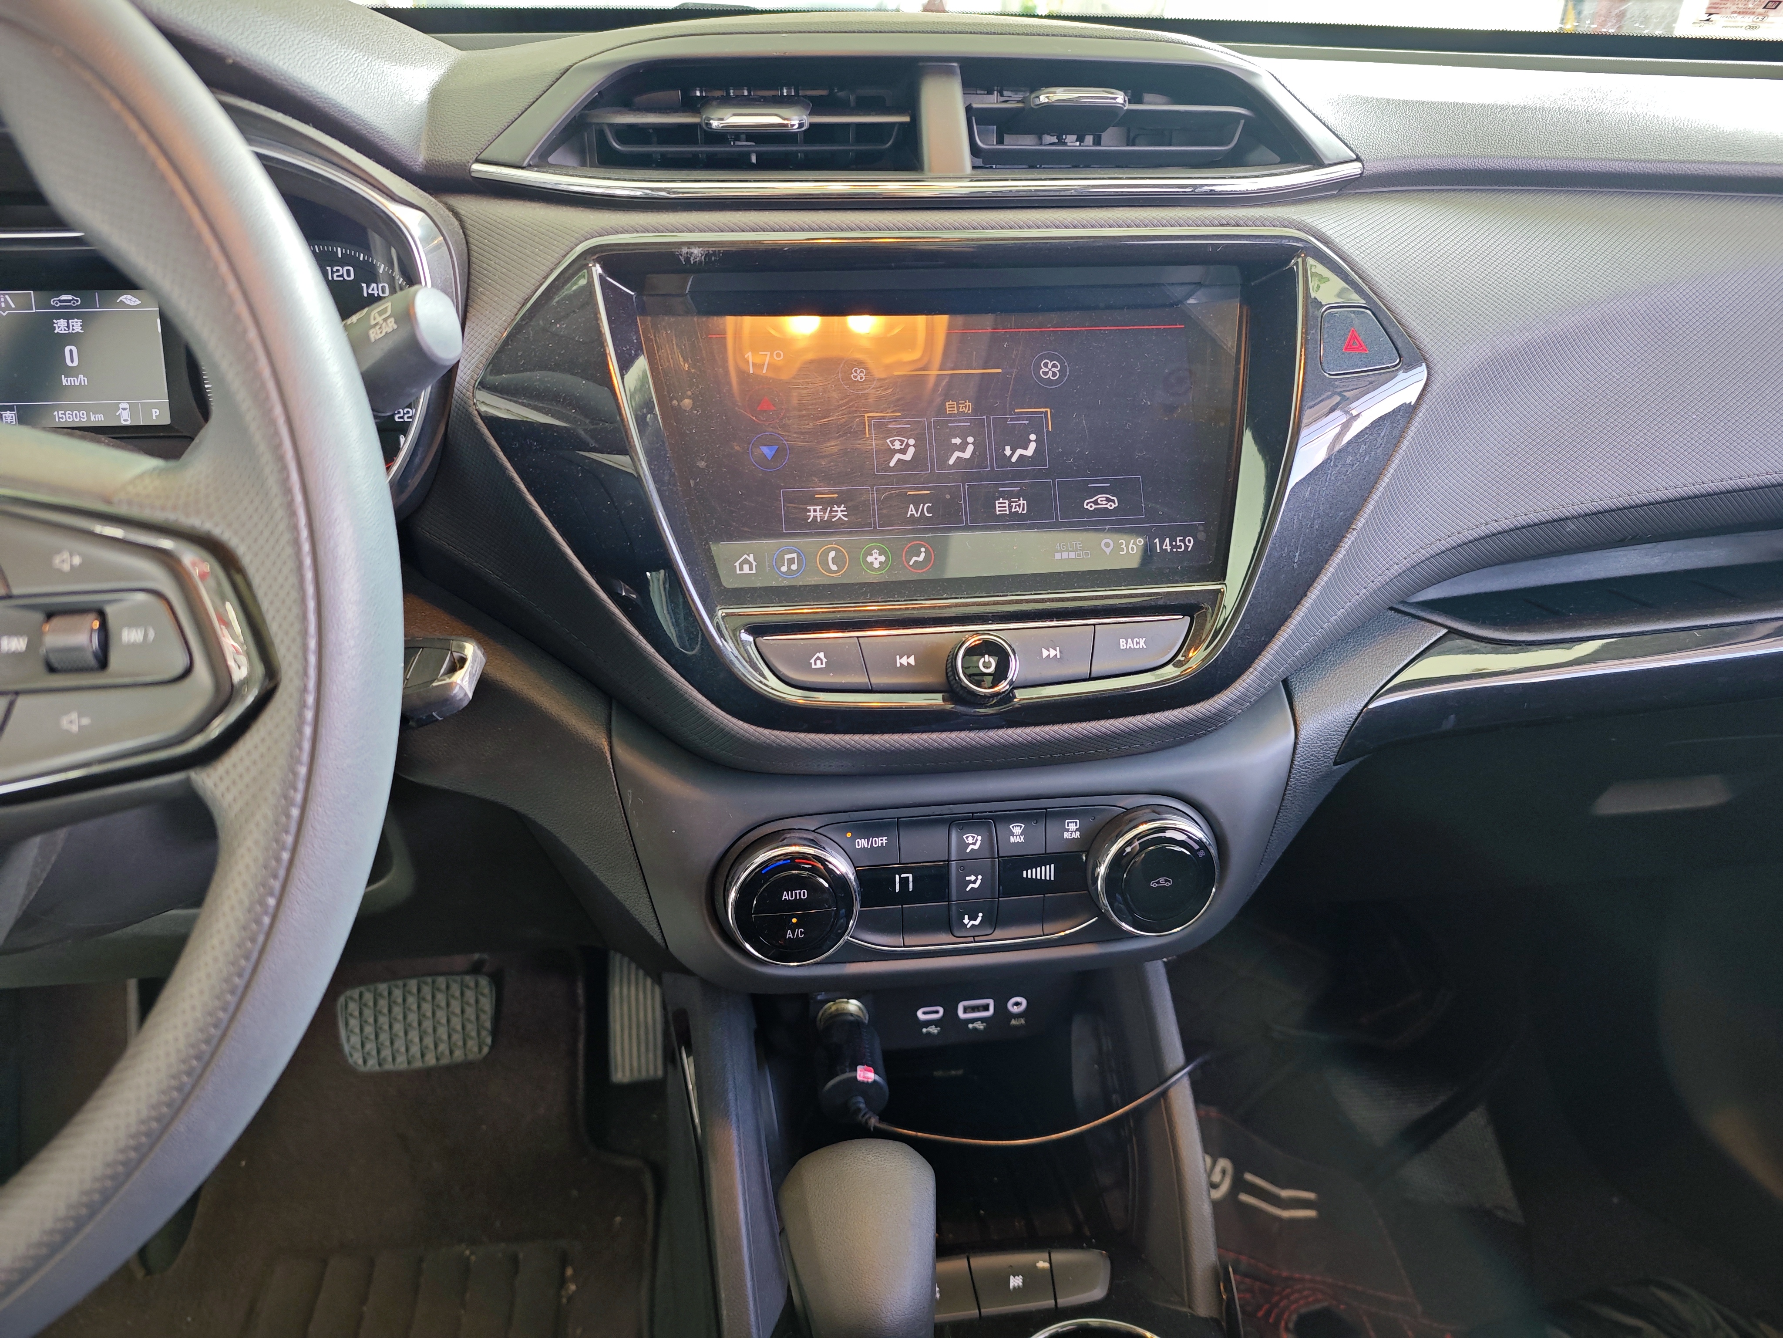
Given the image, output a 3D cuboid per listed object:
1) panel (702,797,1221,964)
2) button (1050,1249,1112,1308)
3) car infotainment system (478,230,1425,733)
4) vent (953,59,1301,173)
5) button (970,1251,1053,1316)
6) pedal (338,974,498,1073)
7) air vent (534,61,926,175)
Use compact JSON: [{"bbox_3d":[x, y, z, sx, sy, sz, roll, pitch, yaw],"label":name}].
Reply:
[{"bbox_3d":[0.030,0.080,0.449,0.190,0.053,0.032,-3,5,-7],"label":"panel"},{"bbox_3d":[0.078,0.251,0.488,0.025,0.011,0.022,-3,64,-7],"label":"button"},{"bbox_3d":[0.026,-0.068,0.430,0.340,0.176,0.050,-3,-1,-7],"label":"car infotainment system"},{"bbox_3d":[0.093,-0.217,0.465,0.136,0.039,0.040,-3,21,-7],"label":"vent"},{"bbox_3d":[0.050,0.251,0.485,0.032,0.011,0.022,-3,64,-7],"label":"button"},{"bbox_3d":[-0.322,0.238,0.800,0.102,0.058,0.022,-3,-9,-7],"label":"pedal"},{"bbox_3d":[-0.058,-0.207,0.446,0.136,0.039,0.040,-3,21,-7],"label":"air vent"}]

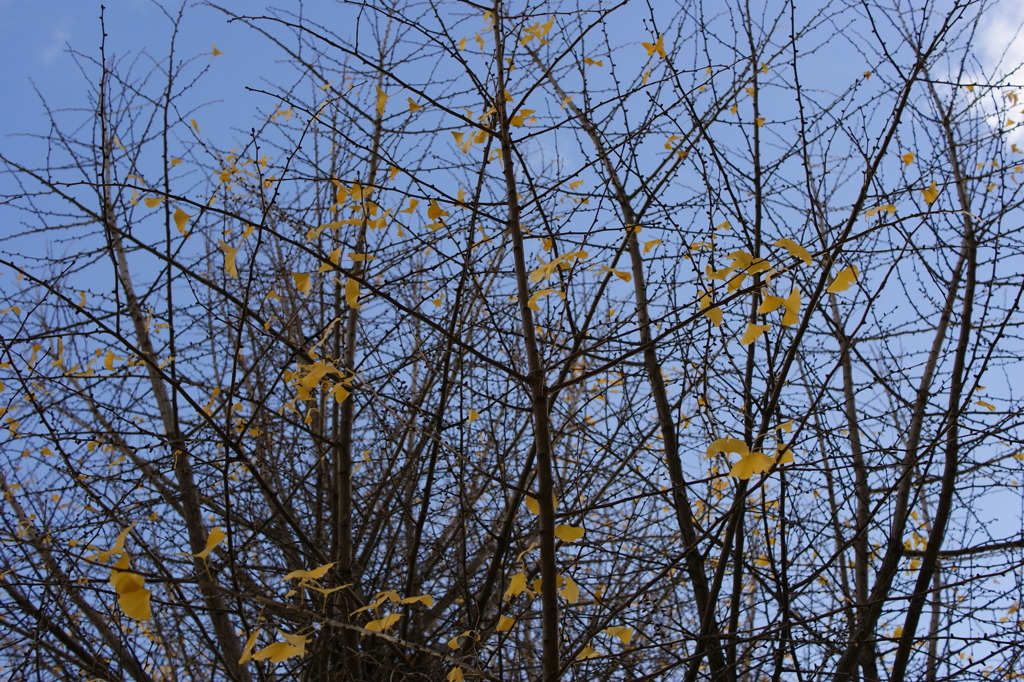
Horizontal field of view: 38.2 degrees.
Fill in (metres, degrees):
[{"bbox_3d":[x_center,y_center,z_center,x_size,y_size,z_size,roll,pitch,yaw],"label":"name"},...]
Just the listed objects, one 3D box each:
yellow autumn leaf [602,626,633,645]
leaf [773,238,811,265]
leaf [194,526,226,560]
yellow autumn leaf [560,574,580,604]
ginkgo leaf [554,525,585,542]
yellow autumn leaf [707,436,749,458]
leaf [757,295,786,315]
[{"bbox_3d":[0.214,0.598,3.000,0.061,0.036,0.030,10,-10,6],"label":"yellow autumn leaf"},{"bbox_3d":[0.465,-0.148,2.450,0.060,0.032,0.040,-5,-26,11],"label":"leaf"},{"bbox_3d":[-0.470,0.315,2.300,0.053,0.046,0.040,5,-25,-11],"label":"leaf"},{"bbox_3d":[0.119,0.502,3.000,0.041,0.057,0.025,0,-9,2],"label":"yellow autumn leaf"},{"bbox_3d":[0.113,0.378,2.900,0.059,0.027,0.040,-1,-25,2],"label":"ginkgo leaf"},{"bbox_3d":[0.343,0.169,2.350,0.067,0.024,0.045,-4,-25,8],"label":"yellow autumn leaf"},{"bbox_3d":[0.465,-0.065,2.650,0.054,0.030,0.025,-15,-1,10],"label":"leaf"}]

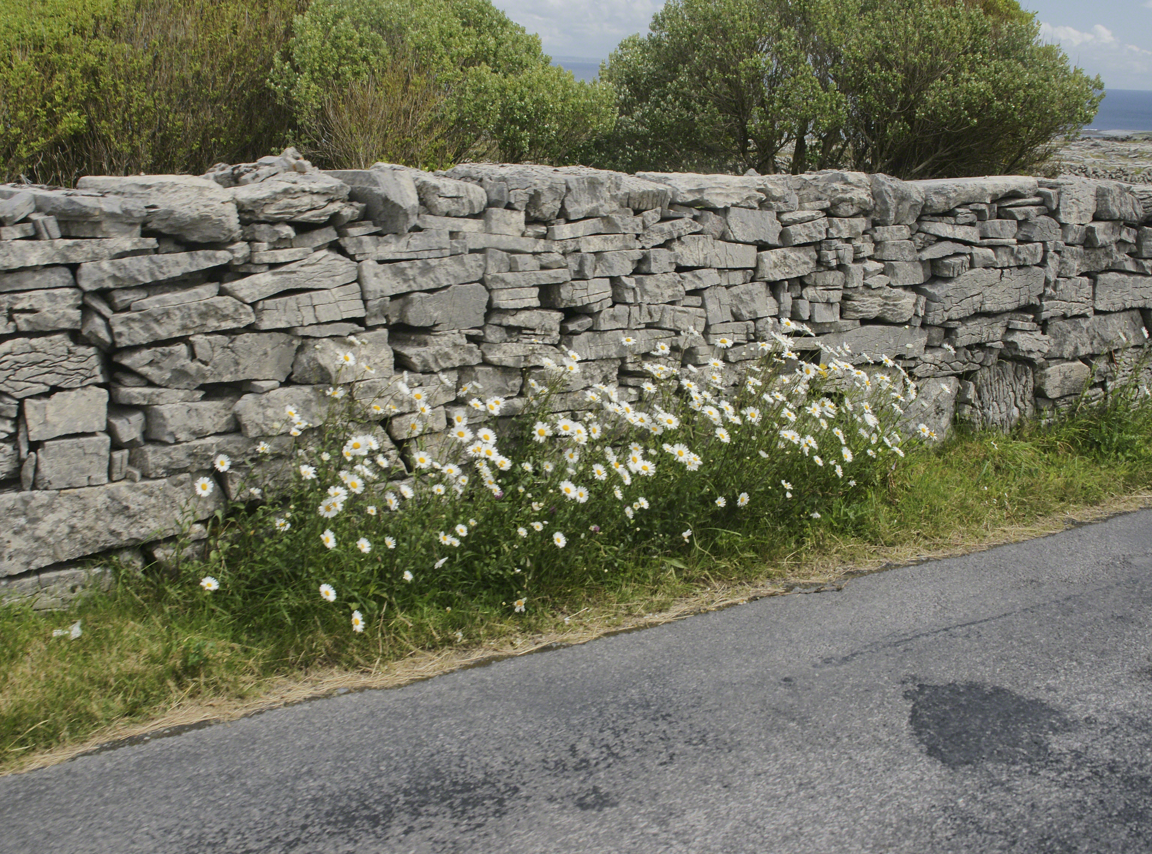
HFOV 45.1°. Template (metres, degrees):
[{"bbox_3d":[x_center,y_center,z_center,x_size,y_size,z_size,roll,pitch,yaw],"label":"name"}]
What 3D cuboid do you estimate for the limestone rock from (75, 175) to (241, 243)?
[{"bbox_3d":[-1.319,-0.683,4.337,0.430,0.165,0.420,-8,18,-35],"label":"limestone rock"}]

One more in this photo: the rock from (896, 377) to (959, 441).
[{"bbox_3d":[1.414,-0.097,5.975,0.330,0.290,0.280,-9,19,-38],"label":"rock"}]

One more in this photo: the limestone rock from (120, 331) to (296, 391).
[{"bbox_3d":[-1.214,-0.236,4.436,0.570,0.167,0.280,-8,18,-35],"label":"limestone rock"}]

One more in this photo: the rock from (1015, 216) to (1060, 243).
[{"bbox_3d":[2.161,-0.976,6.730,0.293,0.125,0.240,-8,18,-35],"label":"rock"}]

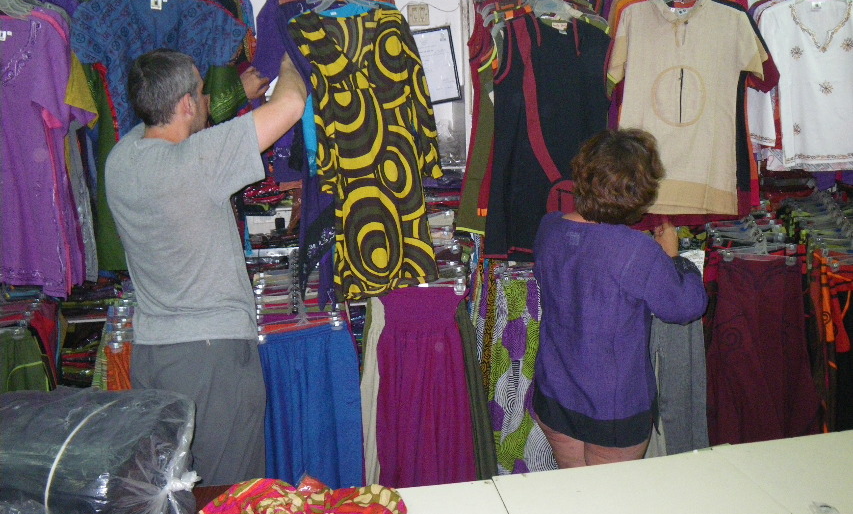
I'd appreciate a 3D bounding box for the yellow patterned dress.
[{"bbox_3d":[-0.188,-0.319,2.197,0.400,0.880,0.130,-8,9,-7],"label":"yellow patterned dress"}]

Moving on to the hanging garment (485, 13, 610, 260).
[{"bbox_3d":[0.410,-0.399,2.337,0.410,0.800,0.120,0,8,0],"label":"hanging garment"}]

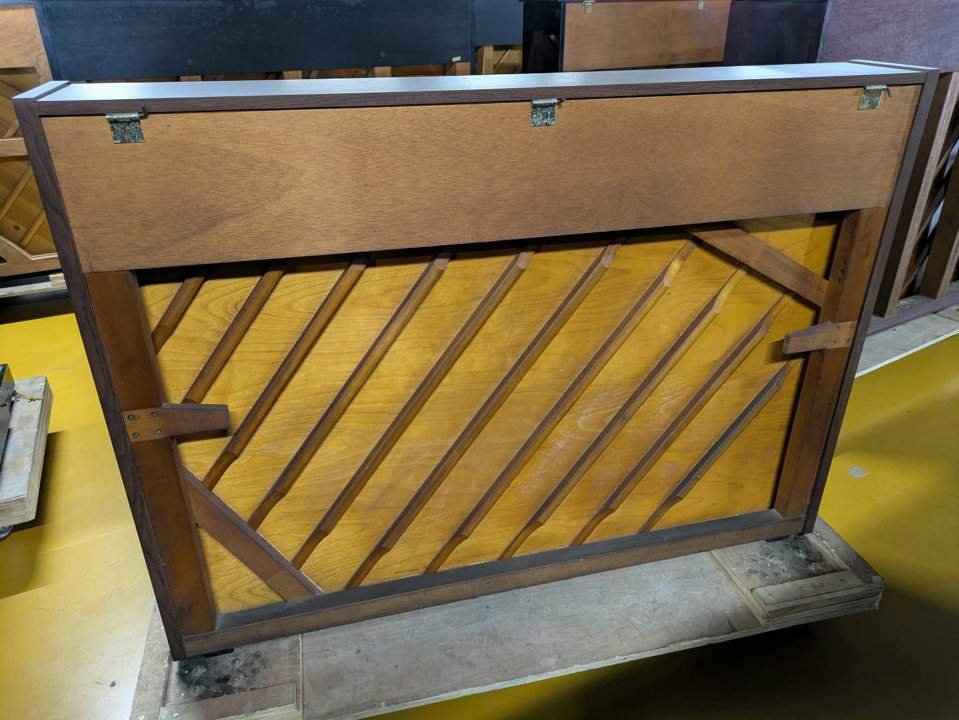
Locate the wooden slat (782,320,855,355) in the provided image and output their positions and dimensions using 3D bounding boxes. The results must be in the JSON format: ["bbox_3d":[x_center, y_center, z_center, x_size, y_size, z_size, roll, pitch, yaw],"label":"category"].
[{"bbox_3d":[0.718,-0.052,1.470,0.164,0.060,0.024,-7,27,-13],"label":"wooden slat"}]

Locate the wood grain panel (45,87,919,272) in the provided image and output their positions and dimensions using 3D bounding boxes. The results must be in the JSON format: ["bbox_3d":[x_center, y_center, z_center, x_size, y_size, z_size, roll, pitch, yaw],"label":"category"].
[{"bbox_3d":[0.101,-0.316,1.153,1.433,0.221,0.016,-7,27,-13],"label":"wood grain panel"}]

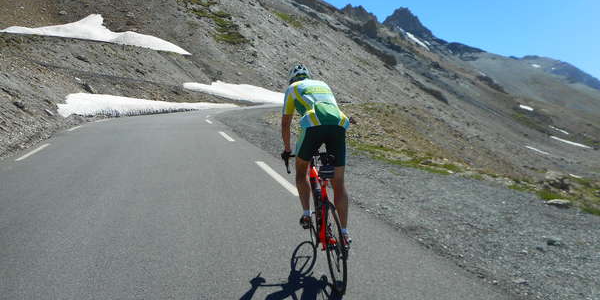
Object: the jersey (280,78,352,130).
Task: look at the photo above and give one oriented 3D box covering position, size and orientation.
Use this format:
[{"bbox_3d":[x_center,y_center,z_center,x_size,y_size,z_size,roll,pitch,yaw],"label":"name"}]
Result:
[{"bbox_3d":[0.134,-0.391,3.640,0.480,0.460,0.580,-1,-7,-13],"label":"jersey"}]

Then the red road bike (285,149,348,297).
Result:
[{"bbox_3d":[0.183,0.491,3.602,0.430,1.000,1.650,-5,7,-7],"label":"red road bike"}]

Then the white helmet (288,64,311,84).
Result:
[{"bbox_3d":[-0.002,-0.708,3.970,0.200,0.175,0.280,-1,-7,-8],"label":"white helmet"}]

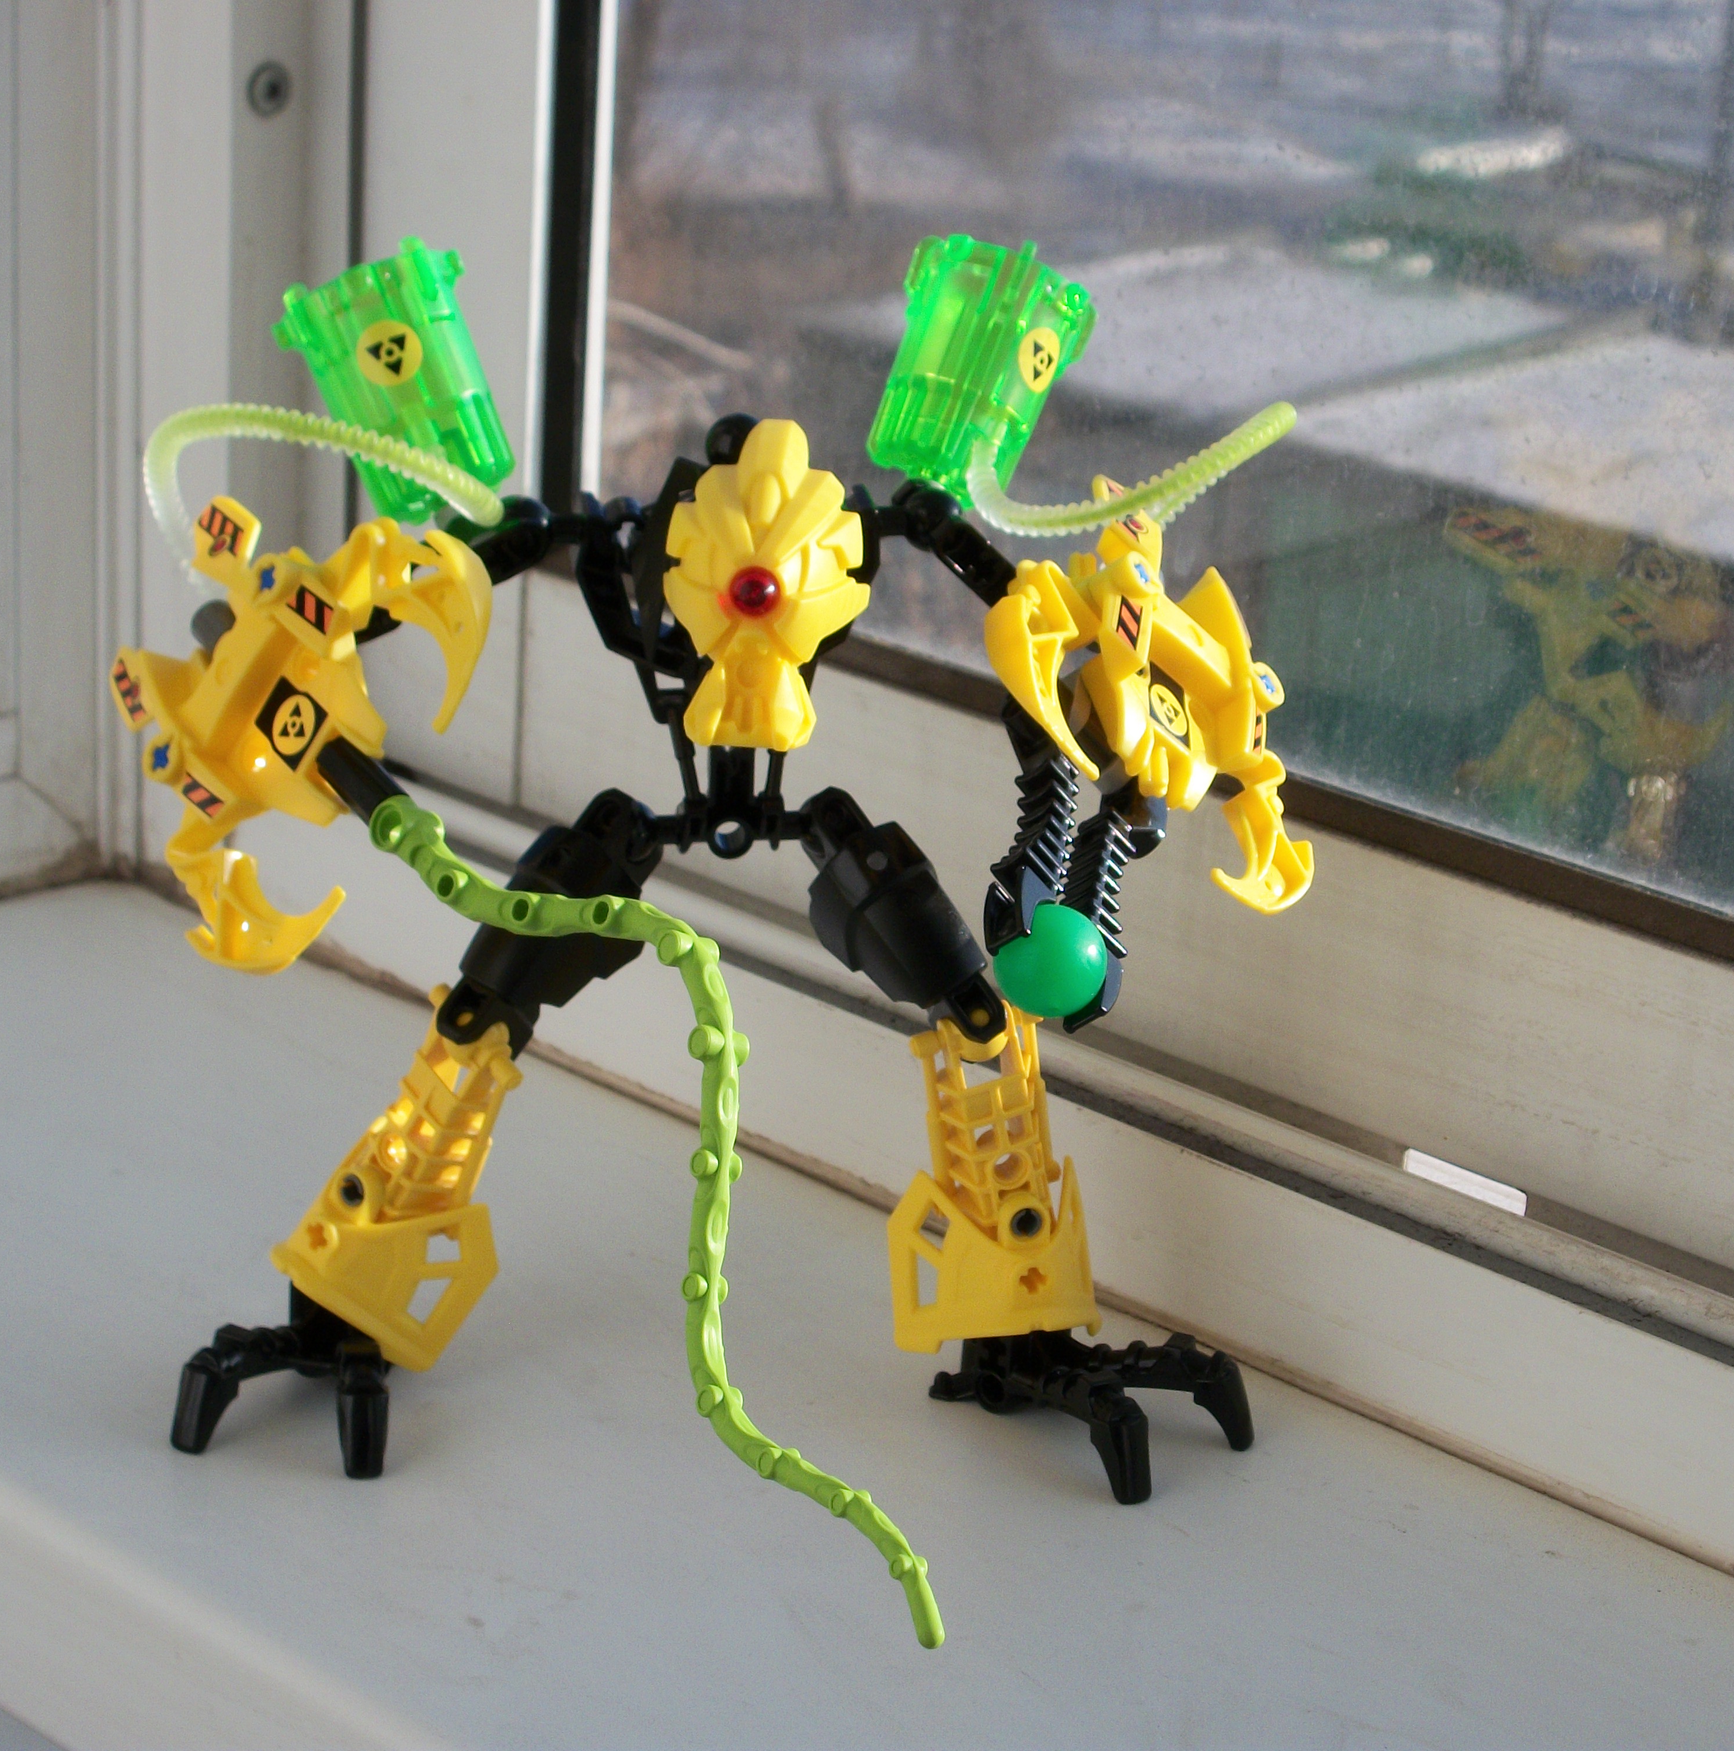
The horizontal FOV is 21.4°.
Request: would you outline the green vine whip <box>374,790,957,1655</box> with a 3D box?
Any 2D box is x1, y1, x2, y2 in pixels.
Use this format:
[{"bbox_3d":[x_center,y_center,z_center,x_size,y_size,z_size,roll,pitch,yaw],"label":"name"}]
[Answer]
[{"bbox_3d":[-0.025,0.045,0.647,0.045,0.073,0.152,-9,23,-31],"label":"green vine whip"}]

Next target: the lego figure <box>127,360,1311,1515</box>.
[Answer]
[{"bbox_3d":[-0.020,-0.002,0.705,0.178,0.162,0.115,-2,20,-16],"label":"lego figure"}]

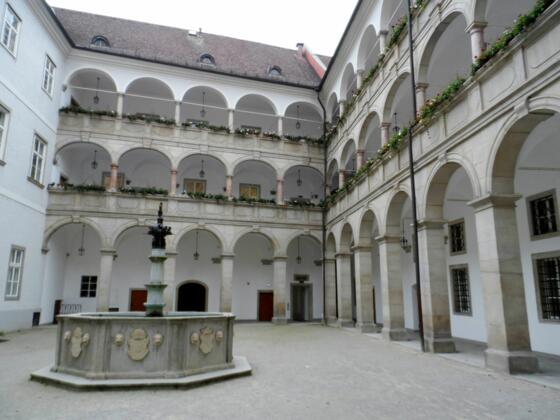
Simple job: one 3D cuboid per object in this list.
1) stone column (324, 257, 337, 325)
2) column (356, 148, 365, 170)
[{"bbox_3d":[3.418,5.457,26.254,0.858,4.368,0.811,4,-13,-14],"label":"stone column"},{"bbox_3d":[4.449,-2.378,21.401,0.468,1.726,0.468,3,-13,-8],"label":"column"}]

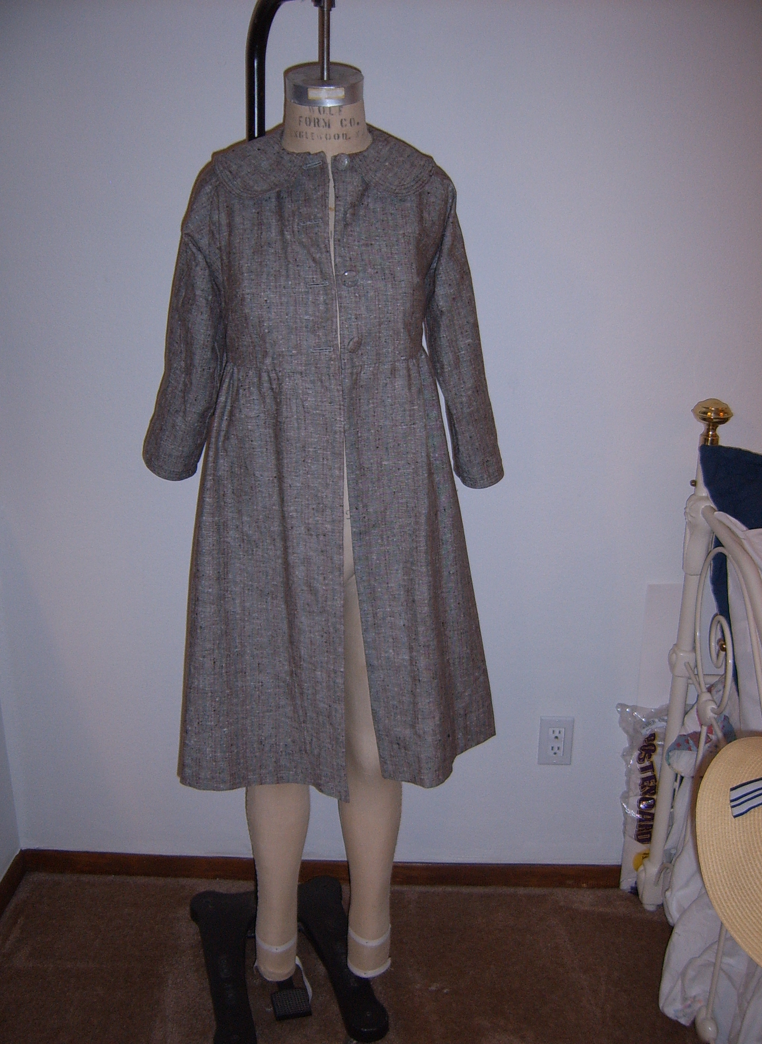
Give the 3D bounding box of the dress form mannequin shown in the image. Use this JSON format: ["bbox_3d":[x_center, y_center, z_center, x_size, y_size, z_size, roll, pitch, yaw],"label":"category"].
[{"bbox_3d":[-0.083,0.082,1.632,0.345,1.470,0.250,-1,18,-4],"label":"dress form mannequin"}]

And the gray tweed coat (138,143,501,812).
[{"bbox_3d":[-0.086,-0.075,1.575,0.530,0.980,0.310,-1,18,-4],"label":"gray tweed coat"}]

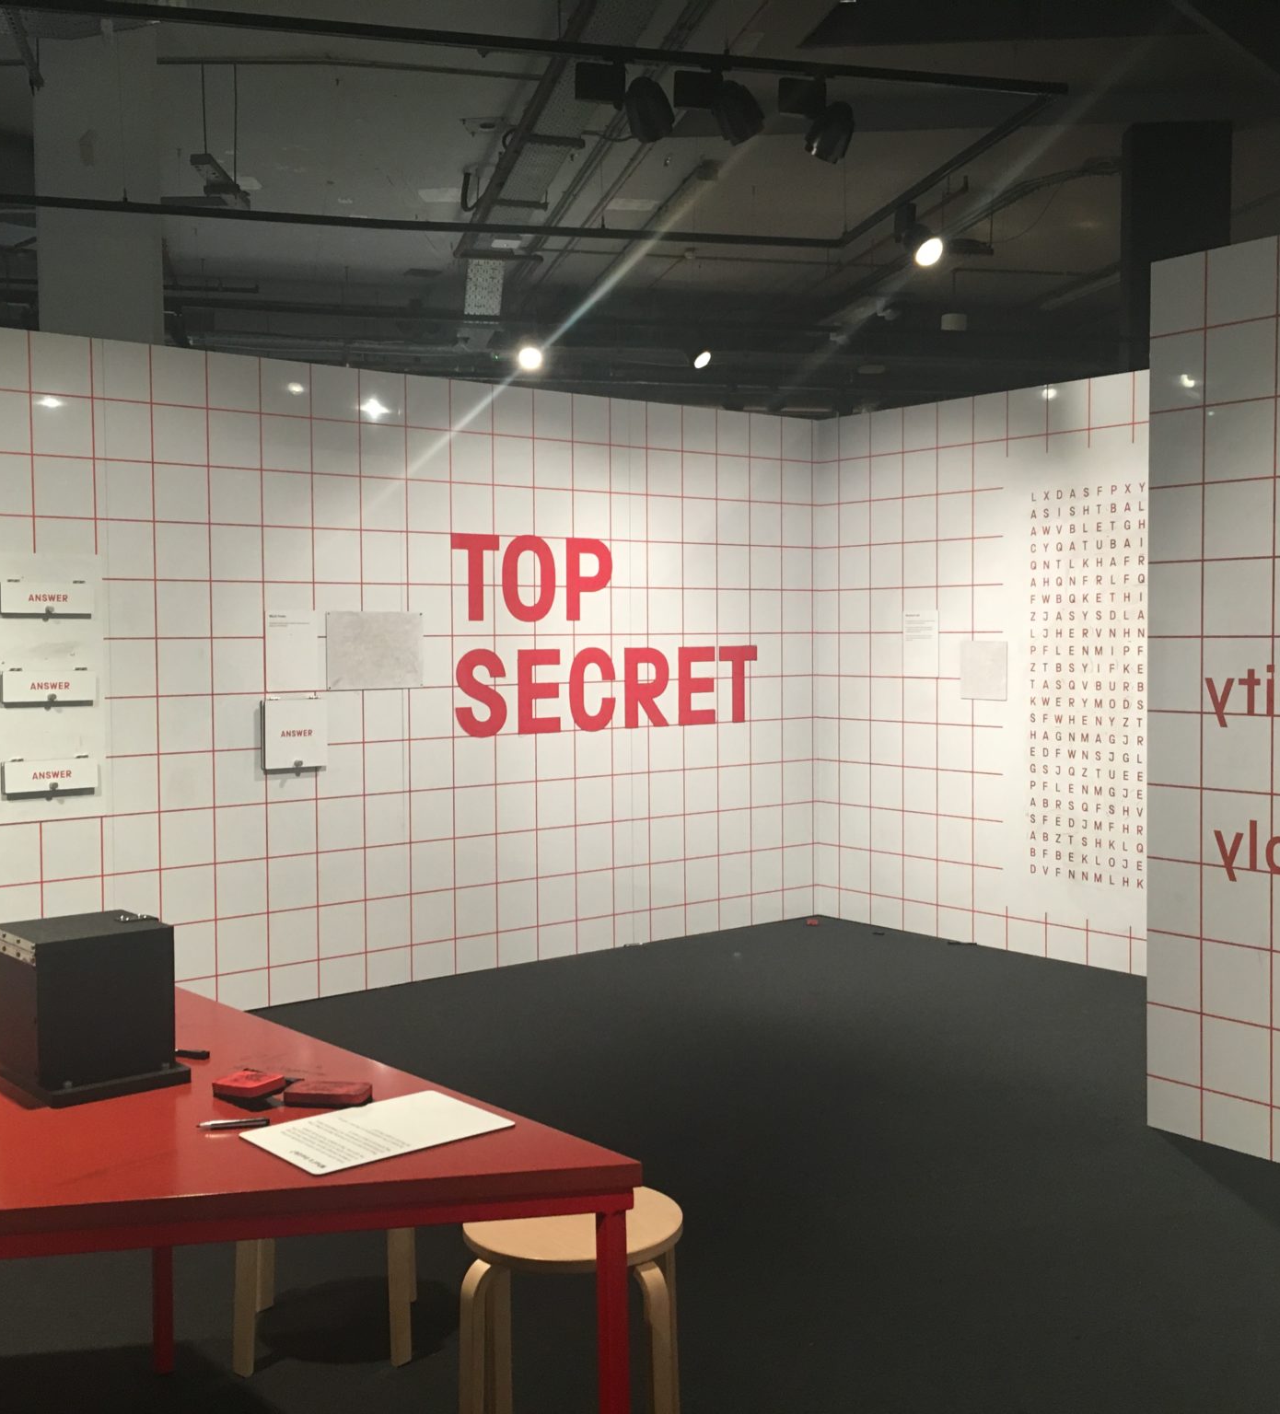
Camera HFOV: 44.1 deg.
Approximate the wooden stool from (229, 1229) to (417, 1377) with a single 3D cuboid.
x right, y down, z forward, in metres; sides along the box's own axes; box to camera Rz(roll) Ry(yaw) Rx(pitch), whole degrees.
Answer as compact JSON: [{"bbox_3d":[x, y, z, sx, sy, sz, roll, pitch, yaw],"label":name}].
[{"bbox_3d":[-0.610,1.001,3.075,0.355,0.450,0.355,-1,3,-7],"label":"wooden stool"}]

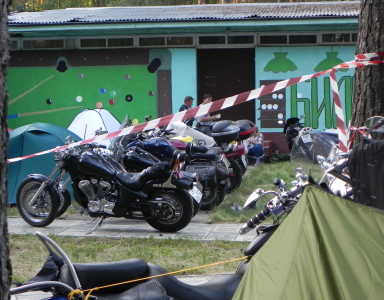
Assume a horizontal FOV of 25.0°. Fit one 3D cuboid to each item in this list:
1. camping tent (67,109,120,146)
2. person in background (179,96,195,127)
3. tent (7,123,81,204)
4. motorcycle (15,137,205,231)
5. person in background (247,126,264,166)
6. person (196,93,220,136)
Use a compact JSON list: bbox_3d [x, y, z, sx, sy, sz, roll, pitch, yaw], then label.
[{"bbox_3d":[-2.200,-0.193,19.615,1.800,1.420,1.900,1,3,25],"label":"camping tent"},{"bbox_3d":[-0.135,-0.438,21.205,0.380,1.750,0.500,2,3,32],"label":"person in background"},{"bbox_3d":[-2.600,0.152,14.626,1.650,1.230,2.100,-2,3,-29],"label":"tent"},{"bbox_3d":[-1.050,0.402,10.533,2.330,1.140,0.830,1,3,17],"label":"motorcycle"},{"bbox_3d":[1.612,-0.119,22.022,0.500,1.030,0.700,1,3,14],"label":"person in background"},{"bbox_3d":[0.363,-0.438,21.004,0.500,1.770,0.480,-3,4,-45],"label":"person"}]

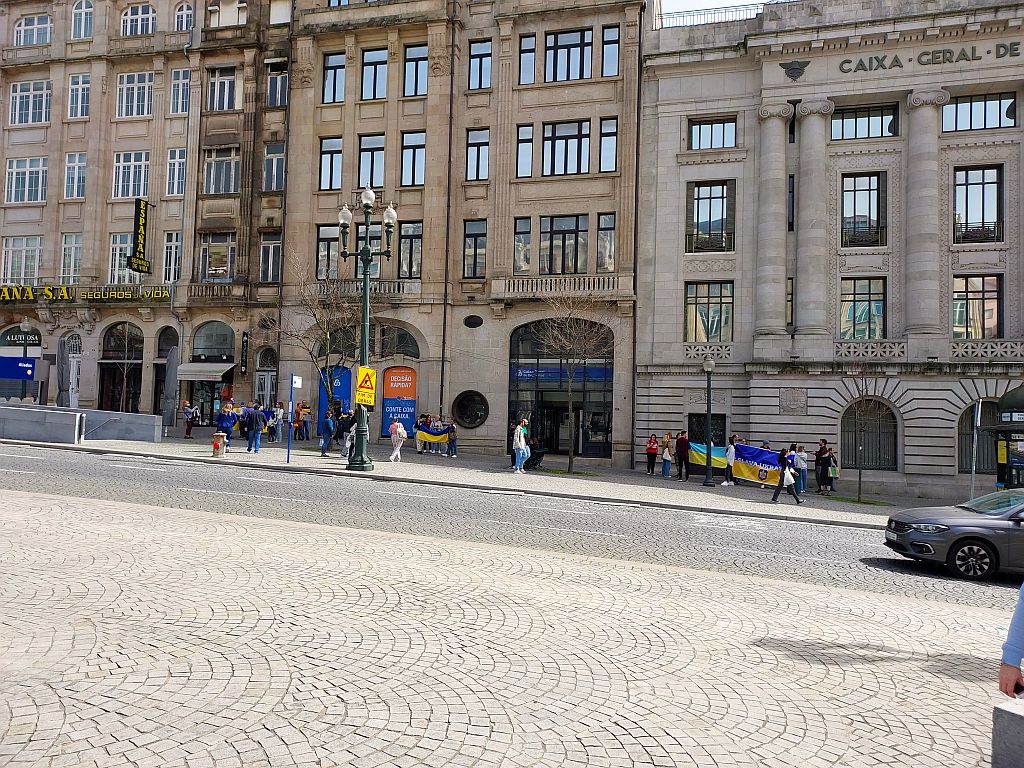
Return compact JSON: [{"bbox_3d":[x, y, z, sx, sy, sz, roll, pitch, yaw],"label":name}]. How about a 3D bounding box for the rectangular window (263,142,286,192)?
[{"bbox_3d":[-11.389,-10.397,39.829,1.121,2.364,0.200,1,-3,15],"label":"rectangular window"}]

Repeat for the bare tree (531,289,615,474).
[{"bbox_3d":[2.072,-0.087,28.618,3.100,6.300,3.000,1,-3,16],"label":"bare tree"}]

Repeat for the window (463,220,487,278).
[{"bbox_3d":[-1.561,-5.713,35.137,1.005,2.523,0.200,1,-2,14],"label":"window"}]

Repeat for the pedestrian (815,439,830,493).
[{"bbox_3d":[10.206,2.675,27.209,0.420,1.790,0.520,2,-3,-6],"label":"pedestrian"}]

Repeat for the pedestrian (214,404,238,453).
[{"bbox_3d":[-9.325,1.430,27.249,0.600,1.630,0.420,2,-3,-18],"label":"pedestrian"}]

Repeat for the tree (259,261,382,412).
[{"bbox_3d":[-7.290,-1.269,32.417,4.500,7.494,4.200,1,-2,14],"label":"tree"}]

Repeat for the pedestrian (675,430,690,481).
[{"bbox_3d":[6.050,2.549,29.232,0.520,1.778,0.380,0,-3,36],"label":"pedestrian"}]

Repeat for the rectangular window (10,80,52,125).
[{"bbox_3d":[-25.174,-14.727,43.395,2.704,2.293,0.200,1,-3,16],"label":"rectangular window"}]

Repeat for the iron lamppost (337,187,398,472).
[{"bbox_3d":[-4.247,-1.631,24.057,1.720,8.200,0.780,1,-3,16],"label":"iron lamppost"}]

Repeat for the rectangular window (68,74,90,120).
[{"bbox_3d":[-23.652,-15.744,45.339,1.431,2.480,0.200,1,-3,16],"label":"rectangular window"}]

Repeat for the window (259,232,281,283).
[{"bbox_3d":[-11.336,-5.933,38.928,1.178,2.349,0.200,1,-3,16],"label":"window"}]

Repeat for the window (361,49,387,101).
[{"bbox_3d":[-6.405,-14.446,38.697,1.293,2.416,0.200,1,-3,15],"label":"window"}]

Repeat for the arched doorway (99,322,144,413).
[{"bbox_3d":[-19.256,-0.650,41.002,2.398,4.917,0.400,1,-3,16],"label":"arched doorway"}]

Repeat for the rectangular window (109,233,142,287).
[{"bbox_3d":[-20.327,-6.635,43.821,2.252,2.684,0.200,1,-3,16],"label":"rectangular window"}]

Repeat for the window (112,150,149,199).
[{"bbox_3d":[-18.212,-10.007,39.608,1.990,2.223,0.200,1,-2,14],"label":"window"}]

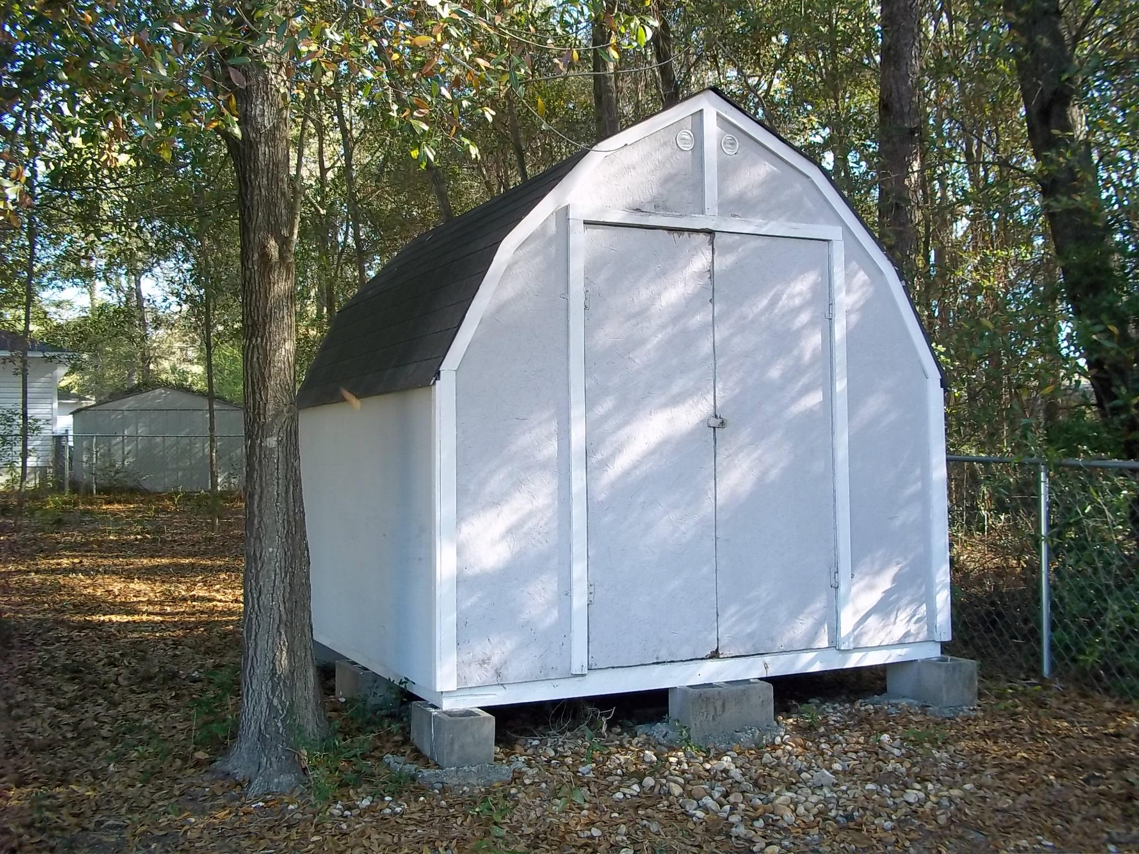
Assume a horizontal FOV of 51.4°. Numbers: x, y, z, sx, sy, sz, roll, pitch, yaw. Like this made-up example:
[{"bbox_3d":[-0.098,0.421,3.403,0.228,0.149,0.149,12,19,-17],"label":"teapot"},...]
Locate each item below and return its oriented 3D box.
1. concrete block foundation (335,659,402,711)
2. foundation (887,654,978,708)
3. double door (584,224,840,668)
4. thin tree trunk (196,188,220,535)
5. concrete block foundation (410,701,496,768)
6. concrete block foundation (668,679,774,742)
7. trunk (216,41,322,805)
[{"bbox_3d":[-0.946,1.217,5.560,0.194,0.190,0.397,0,-2,-26],"label":"concrete block foundation"},{"bbox_3d":[1.700,1.186,5.577,0.194,0.190,0.397,0,-2,-25],"label":"foundation"},{"bbox_3d":[0.633,0.072,5.120,1.254,1.840,0.060,0,-2,-25],"label":"double door"},{"bbox_3d":[-5.032,-0.917,16.500,0.280,4.820,0.250,0,-2,-25],"label":"thin tree trunk"},{"bbox_3d":[-0.449,1.184,4.562,0.194,0.190,0.397,0,-2,-25],"label":"concrete block foundation"},{"bbox_3d":[0.642,1.183,5.000,0.397,0.190,0.194,0,-2,-23],"label":"concrete block foundation"},{"bbox_3d":[-1.120,-0.056,4.463,0.390,2.760,0.380,0,-2,-14],"label":"trunk"}]

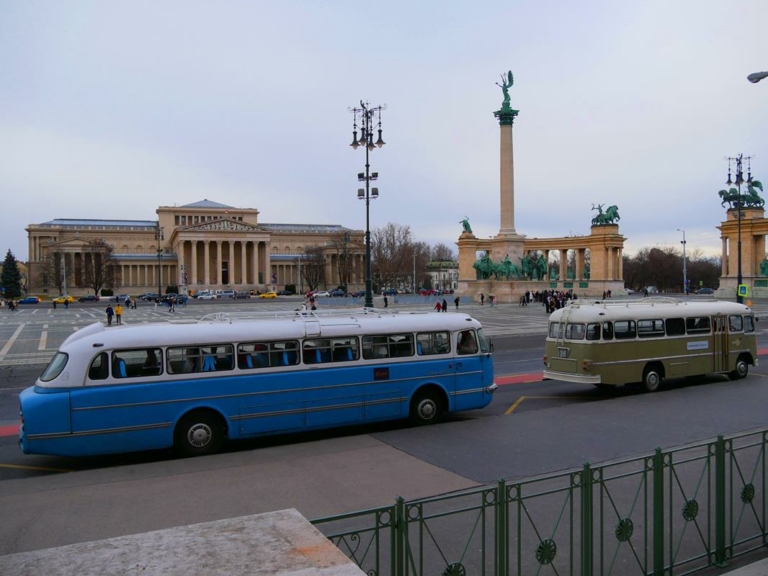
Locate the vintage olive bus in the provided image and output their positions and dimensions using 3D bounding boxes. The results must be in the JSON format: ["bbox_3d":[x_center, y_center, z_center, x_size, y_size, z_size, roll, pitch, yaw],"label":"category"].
[{"bbox_3d":[9.488,1.901,21.711,8.500,3.000,2.450,-1,1,-28],"label":"vintage olive bus"}]

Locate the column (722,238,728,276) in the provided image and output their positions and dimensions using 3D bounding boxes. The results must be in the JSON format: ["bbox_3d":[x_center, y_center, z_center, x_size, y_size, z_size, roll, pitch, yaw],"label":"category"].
[{"bbox_3d":[61.571,-5.499,112.000,1.000,6.851,1.000,-1,1,-21],"label":"column"}]

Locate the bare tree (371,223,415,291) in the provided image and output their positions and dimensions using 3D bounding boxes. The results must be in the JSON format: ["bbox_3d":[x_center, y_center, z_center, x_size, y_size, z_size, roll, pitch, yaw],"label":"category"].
[{"bbox_3d":[2.805,-9.896,205.000,14.500,23.437,13.500,0,1,0],"label":"bare tree"}]

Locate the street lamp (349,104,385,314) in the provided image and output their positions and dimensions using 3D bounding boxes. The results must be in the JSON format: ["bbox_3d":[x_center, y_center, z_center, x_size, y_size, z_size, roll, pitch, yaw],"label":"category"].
[{"bbox_3d":[-1.005,-4.220,39.000,2.500,15.102,2.500,0,1,19],"label":"street lamp"}]

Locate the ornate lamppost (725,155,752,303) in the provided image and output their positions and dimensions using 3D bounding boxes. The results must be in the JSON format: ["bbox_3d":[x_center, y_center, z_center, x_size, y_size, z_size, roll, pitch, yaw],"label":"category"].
[{"bbox_3d":[32.352,-4.617,56.500,2.500,15.050,2.500,0,1,19],"label":"ornate lamppost"}]

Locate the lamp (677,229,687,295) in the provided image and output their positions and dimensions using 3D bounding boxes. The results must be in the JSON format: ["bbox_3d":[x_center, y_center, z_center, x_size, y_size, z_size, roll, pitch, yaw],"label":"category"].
[{"bbox_3d":[71.958,-6.304,150.000,2.200,16.126,0.600,0,1,26],"label":"lamp"}]

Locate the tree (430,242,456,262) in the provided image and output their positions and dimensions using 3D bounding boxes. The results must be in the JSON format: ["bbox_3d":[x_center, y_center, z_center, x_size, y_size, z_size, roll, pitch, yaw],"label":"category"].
[{"bbox_3d":[24.903,-8.943,260.000,11.000,20.199,11.000,0,1,0],"label":"tree"}]

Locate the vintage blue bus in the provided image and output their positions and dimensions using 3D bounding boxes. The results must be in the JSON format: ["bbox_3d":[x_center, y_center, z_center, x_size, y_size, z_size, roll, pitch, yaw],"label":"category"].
[{"bbox_3d":[-2.271,2.071,14.980,11.400,2.980,2.500,-1,1,-28],"label":"vintage blue bus"}]

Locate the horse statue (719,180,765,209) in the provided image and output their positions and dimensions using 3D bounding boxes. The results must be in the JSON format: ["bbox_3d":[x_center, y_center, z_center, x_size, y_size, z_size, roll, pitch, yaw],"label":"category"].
[{"bbox_3d":[62.729,-16.362,109.000,3.200,5.000,7.000,-1,1,-22],"label":"horse statue"}]

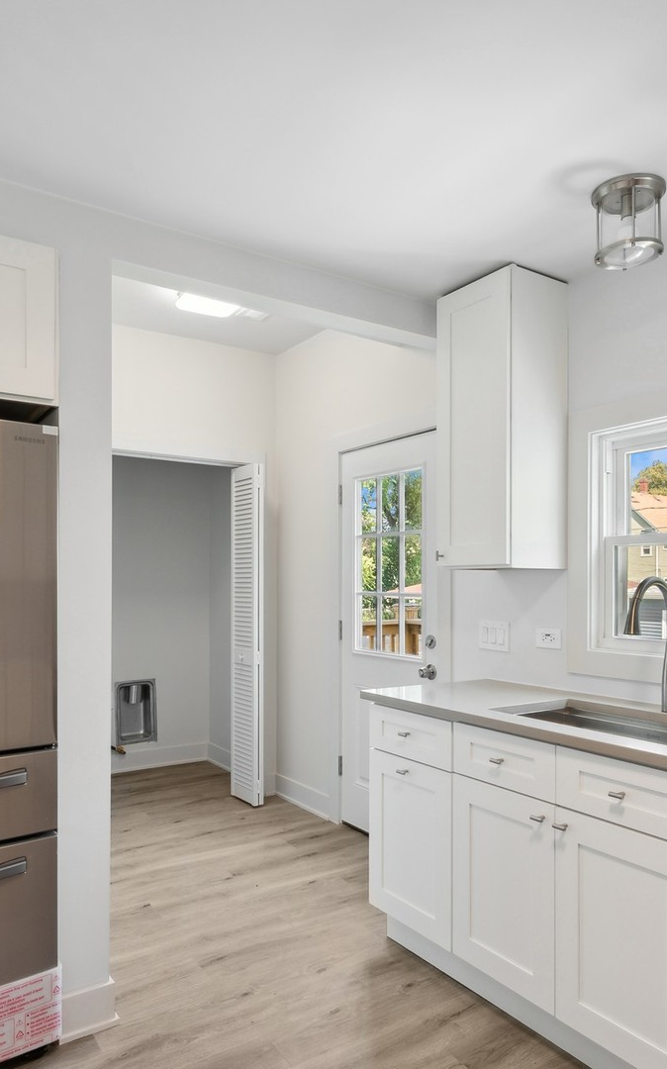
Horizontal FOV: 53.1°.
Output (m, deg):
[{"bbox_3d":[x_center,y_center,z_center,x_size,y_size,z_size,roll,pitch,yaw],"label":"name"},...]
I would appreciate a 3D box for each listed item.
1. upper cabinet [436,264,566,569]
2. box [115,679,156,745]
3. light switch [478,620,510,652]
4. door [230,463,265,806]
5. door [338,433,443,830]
[{"bbox_3d":[0.649,-0.403,2.591,0.310,1.070,0.385,2,-4,-37],"label":"upper cabinet"},{"bbox_3d":[-1.456,1.294,4.909,0.310,0.460,0.100,1,-4,-32],"label":"box"},{"bbox_3d":[0.669,0.420,2.772,0.012,0.119,0.160,2,-4,-37],"label":"light switch"},{"bbox_3d":[-0.523,0.598,4.025,0.060,2.010,0.290,2,-4,-40],"label":"door"},{"bbox_3d":[0.272,0.549,3.380,0.050,2.030,0.770,2,-4,-37],"label":"door"}]

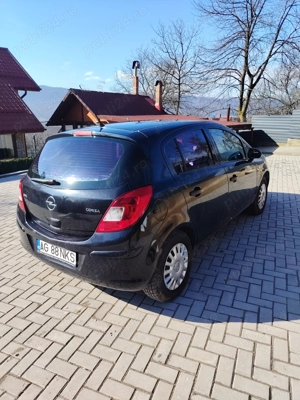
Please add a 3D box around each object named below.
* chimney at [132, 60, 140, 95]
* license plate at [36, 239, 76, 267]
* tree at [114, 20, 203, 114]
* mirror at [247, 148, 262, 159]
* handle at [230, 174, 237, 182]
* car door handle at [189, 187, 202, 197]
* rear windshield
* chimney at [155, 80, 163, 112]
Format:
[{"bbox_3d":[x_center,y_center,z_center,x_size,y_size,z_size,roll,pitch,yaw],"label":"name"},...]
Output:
[{"bbox_3d":[-1.013,-9.132,20.801,0.450,2.360,0.420,11,20,38],"label":"chimney"},{"bbox_3d":[-0.778,0.432,2.280,0.520,0.113,0.020,9,15,35],"label":"license plate"},{"bbox_3d":[1.123,-11.640,27.901,8.800,11.290,7.800,-1,16,0],"label":"tree"},{"bbox_3d":[1.293,-0.577,3.433,0.190,0.135,0.120,9,19,35],"label":"mirror"},{"bbox_3d":[0.909,-0.242,3.015,0.055,0.070,0.200,9,19,35],"label":"handle"},{"bbox_3d":[0.382,-0.067,2.318,0.055,0.070,0.200,9,19,35],"label":"car door handle"},{"bbox_3d":[-0.628,-0.298,2.331,1.260,0.490,0.100,9,-19,35],"label":"rear windshield"},{"bbox_3d":[0.717,-8.305,22.083,0.520,2.240,0.450,11,20,38],"label":"chimney"}]

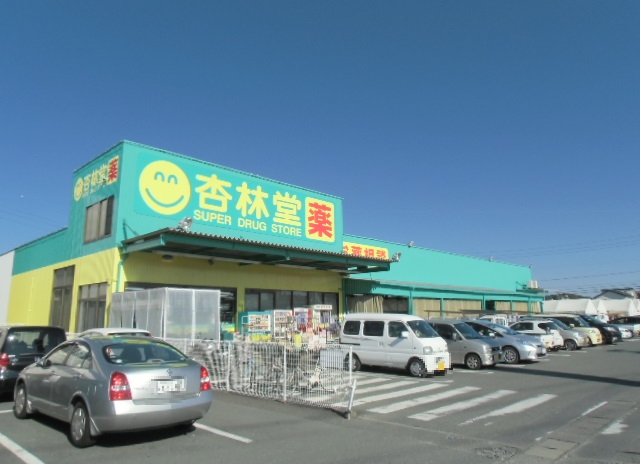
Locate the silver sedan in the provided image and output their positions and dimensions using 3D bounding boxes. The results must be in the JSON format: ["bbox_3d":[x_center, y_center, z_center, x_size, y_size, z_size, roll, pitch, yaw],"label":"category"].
[{"bbox_3d":[-3.623,2.437,7.778,4.550,1.460,1.750,-10,-15,42],"label":"silver sedan"}]

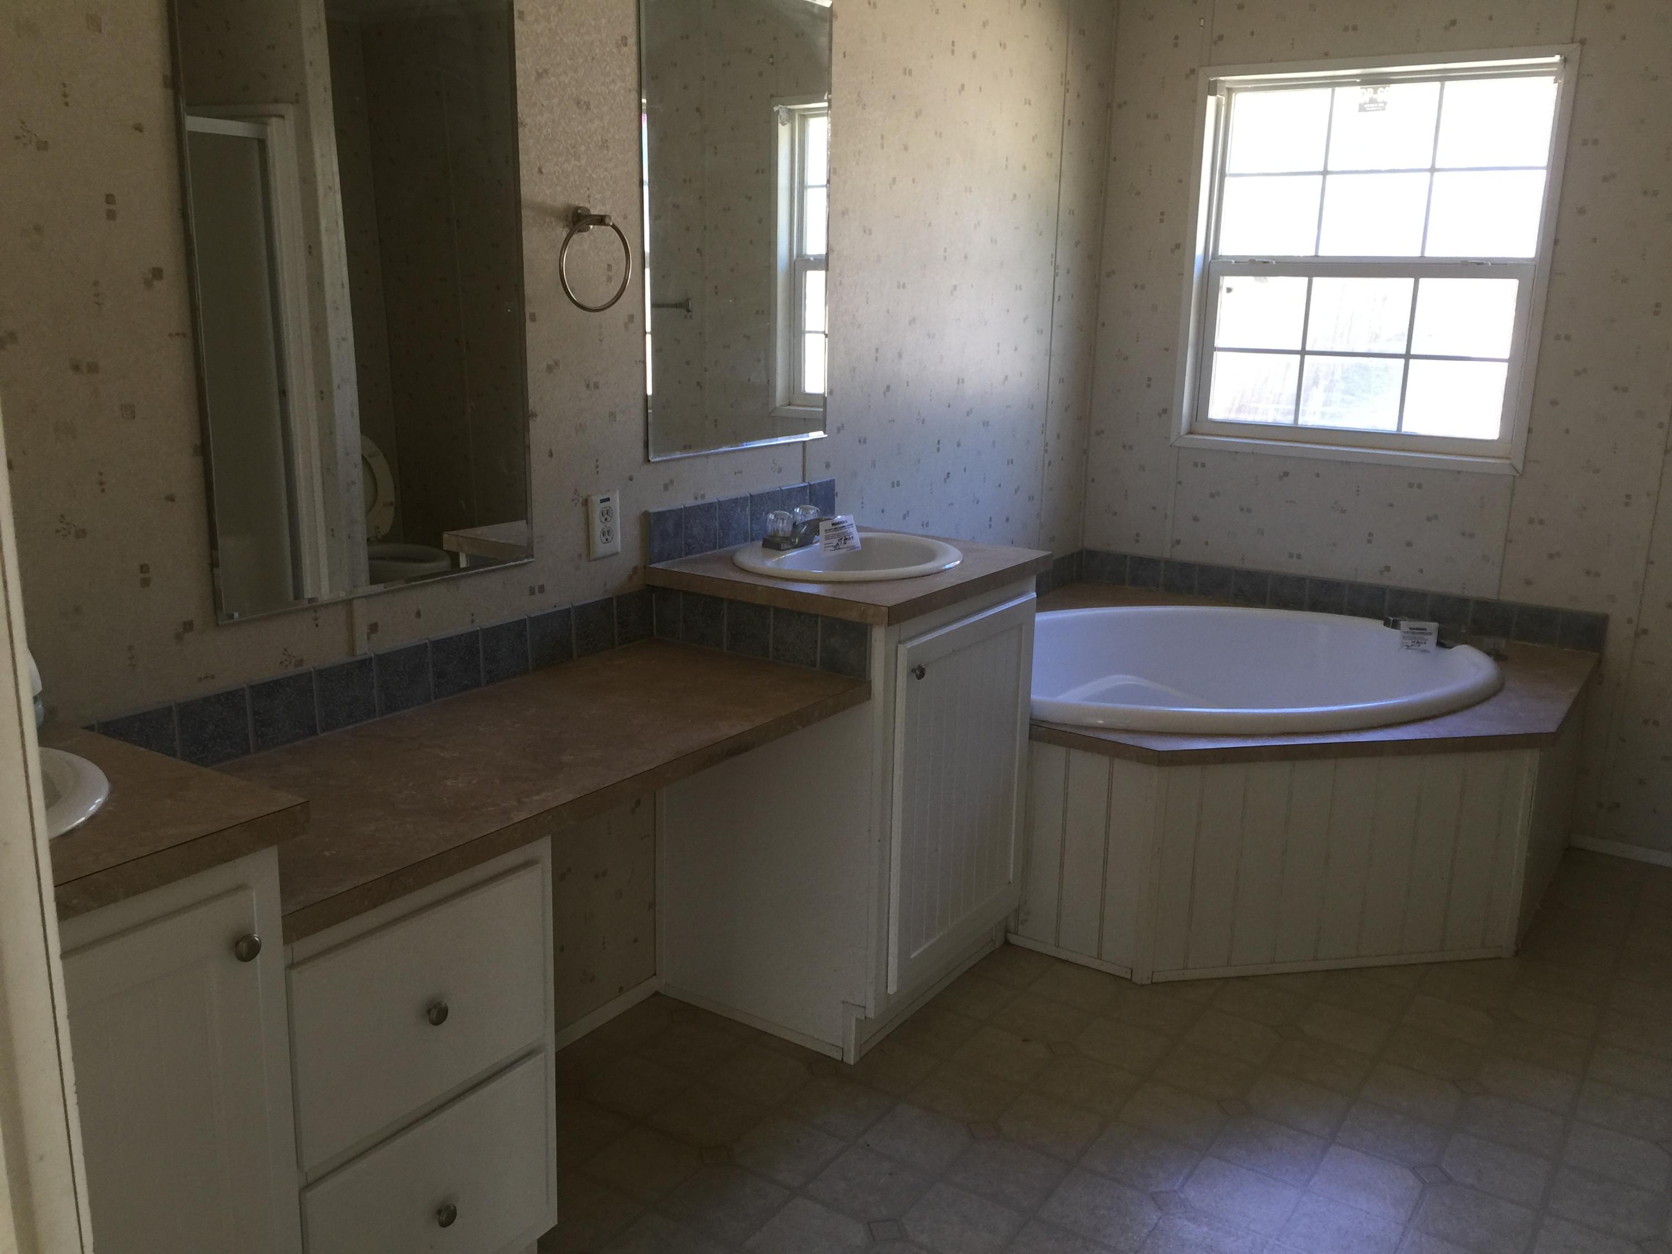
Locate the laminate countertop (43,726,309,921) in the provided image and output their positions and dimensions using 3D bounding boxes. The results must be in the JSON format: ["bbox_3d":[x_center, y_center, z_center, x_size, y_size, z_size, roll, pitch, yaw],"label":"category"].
[{"bbox_3d":[-0.958,0.216,1.331,0.543,0.034,0.656,10,16,32],"label":"laminate countertop"}]

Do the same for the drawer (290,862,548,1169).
[{"bbox_3d":[-0.648,0.435,1.802,0.406,0.255,0.383,10,16,32],"label":"drawer"}]

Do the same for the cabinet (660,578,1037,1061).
[{"bbox_3d":[0.029,0.322,2.909,0.543,0.861,0.601,10,16,32],"label":"cabinet"}]

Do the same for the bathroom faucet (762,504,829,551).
[{"bbox_3d":[-0.059,-0.202,2.880,0.113,0.077,0.151,10,16,32],"label":"bathroom faucet"}]

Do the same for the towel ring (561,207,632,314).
[{"bbox_3d":[-0.421,-0.627,2.388,0.071,0.175,0.182,10,16,32],"label":"towel ring"}]

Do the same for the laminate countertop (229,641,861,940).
[{"bbox_3d":[-0.480,0.186,2.114,0.499,0.034,1.204,10,16,32],"label":"laminate countertop"}]

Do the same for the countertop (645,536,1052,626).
[{"bbox_3d":[0.050,-0.117,2.825,0.540,0.034,0.659,10,16,32],"label":"countertop"}]

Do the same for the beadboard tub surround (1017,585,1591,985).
[{"bbox_3d":[0.978,0.359,3.533,1.474,0.541,1.493,10,16,32],"label":"beadboard tub surround"}]

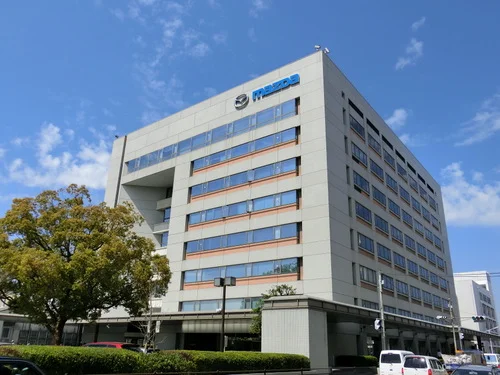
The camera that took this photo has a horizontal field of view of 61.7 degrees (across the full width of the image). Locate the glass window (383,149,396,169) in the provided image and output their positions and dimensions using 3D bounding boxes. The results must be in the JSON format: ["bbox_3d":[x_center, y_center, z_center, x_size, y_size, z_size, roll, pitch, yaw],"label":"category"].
[{"bbox_3d":[20.057,-3.969,59.989,0.170,1.620,4.420,-14,-26,35],"label":"glass window"}]

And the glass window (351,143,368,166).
[{"bbox_3d":[13.886,-4.108,52.864,0.200,1.756,4.750,-14,-26,35],"label":"glass window"}]

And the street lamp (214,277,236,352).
[{"bbox_3d":[-1.372,7.142,21.382,1.120,5.000,0.400,-14,-26,35],"label":"street lamp"}]

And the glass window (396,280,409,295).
[{"bbox_3d":[19.455,12.876,53.284,0.170,1.620,4.420,-14,-26,35],"label":"glass window"}]

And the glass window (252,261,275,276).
[{"bbox_3d":[1.343,8.340,42.887,2.780,1.360,0.170,-14,-26,35],"label":"glass window"}]

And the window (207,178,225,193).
[{"bbox_3d":[-4.484,-0.148,56.059,2.870,1.390,0.150,-14,-26,35],"label":"window"}]

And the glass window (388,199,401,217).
[{"bbox_3d":[19.784,2.908,57.214,0.170,1.620,4.420,-14,-26,35],"label":"glass window"}]

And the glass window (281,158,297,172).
[{"bbox_3d":[4.603,-2.435,49.579,1.970,1.420,0.150,-14,-26,35],"label":"glass window"}]

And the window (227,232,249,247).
[{"bbox_3d":[-1.422,6.044,48.297,2.805,1.393,0.200,-14,-26,35],"label":"window"}]

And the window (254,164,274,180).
[{"bbox_3d":[1.692,-1.754,49.021,2.732,1.389,0.200,-14,-26,35],"label":"window"}]

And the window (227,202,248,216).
[{"bbox_3d":[-1.422,2.624,49.725,2.770,1.422,0.200,-14,-26,35],"label":"window"}]

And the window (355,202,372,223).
[{"bbox_3d":[13.608,3.072,49.907,0.180,1.682,4.676,-14,-26,35],"label":"window"}]

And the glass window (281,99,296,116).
[{"bbox_3d":[4.382,-9.052,47.627,1.920,1.760,0.170,-14,-26,35],"label":"glass window"}]

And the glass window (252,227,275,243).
[{"bbox_3d":[1.525,5.270,46.224,2.738,1.383,0.200,-14,-26,35],"label":"glass window"}]

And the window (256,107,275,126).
[{"bbox_3d":[1.865,-8.408,49.420,2.780,1.760,0.170,-14,-26,35],"label":"window"}]

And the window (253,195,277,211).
[{"bbox_3d":[1.505,1.755,45.491,2.780,1.360,0.170,-14,-26,35],"label":"window"}]

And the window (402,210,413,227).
[{"bbox_3d":[24.295,4.822,64.305,0.180,1.682,4.676,-14,-26,35],"label":"window"}]

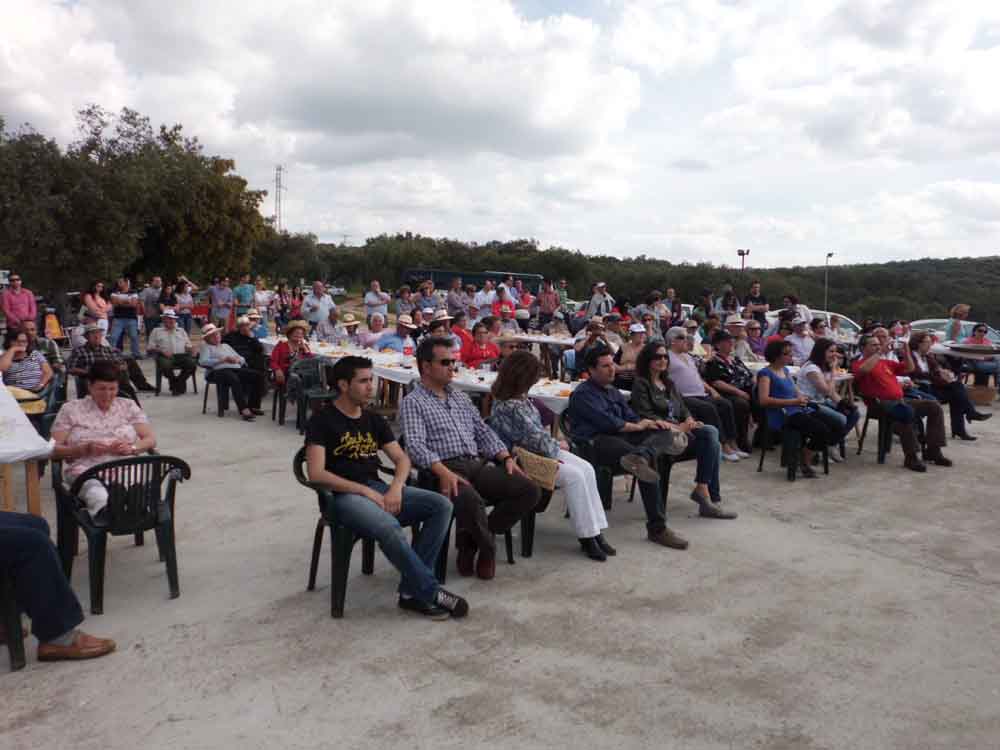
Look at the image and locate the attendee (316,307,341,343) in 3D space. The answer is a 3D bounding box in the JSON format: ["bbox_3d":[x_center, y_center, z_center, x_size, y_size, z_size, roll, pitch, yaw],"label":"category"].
[{"bbox_3d":[-2.865,-0.485,12.620,0.530,1.280,0.720,-2,7,-30],"label":"attendee"}]

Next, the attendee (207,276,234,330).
[{"bbox_3d":[-6.678,-1.459,17.947,0.550,1.730,0.360,-2,7,-27],"label":"attendee"}]

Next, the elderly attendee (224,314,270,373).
[{"bbox_3d":[-3.328,-0.155,9.900,0.800,1.250,0.560,7,9,41],"label":"elderly attendee"}]

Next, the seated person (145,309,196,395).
[{"bbox_3d":[-4.796,-0.311,11.000,0.600,1.250,0.780,-2,7,-25],"label":"seated person"}]

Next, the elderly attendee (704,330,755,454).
[{"bbox_3d":[2.357,0.212,7.616,0.550,1.250,0.800,-3,7,-33],"label":"elderly attendee"}]

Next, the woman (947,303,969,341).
[{"bbox_3d":[6.853,-0.313,11.336,0.380,1.550,0.480,5,8,30],"label":"woman"}]

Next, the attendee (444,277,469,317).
[{"bbox_3d":[-0.836,-1.007,14.792,0.480,1.800,0.380,-4,9,-40],"label":"attendee"}]

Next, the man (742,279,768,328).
[{"bbox_3d":[4.669,-0.832,13.694,0.540,1.770,0.360,0,7,-3],"label":"man"}]

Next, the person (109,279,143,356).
[{"bbox_3d":[-7.980,-1.235,16.050,0.600,1.740,0.420,-3,8,-30],"label":"person"}]

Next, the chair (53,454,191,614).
[{"bbox_3d":[-2.048,0.785,4.076,0.570,0.780,0.580,-4,8,-35],"label":"chair"}]

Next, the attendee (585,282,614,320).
[{"bbox_3d":[2.314,-1.253,17.466,0.560,1.740,0.420,0,6,-9],"label":"attendee"}]

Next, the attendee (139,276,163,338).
[{"bbox_3d":[-7.910,-1.321,17.000,0.500,1.770,0.360,-3,8,-30],"label":"attendee"}]

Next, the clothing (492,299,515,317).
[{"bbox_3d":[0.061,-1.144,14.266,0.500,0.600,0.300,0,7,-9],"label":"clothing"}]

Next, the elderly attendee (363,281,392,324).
[{"bbox_3d":[-2.316,-0.875,14.200,0.520,1.750,0.400,0,7,-12],"label":"elderly attendee"}]

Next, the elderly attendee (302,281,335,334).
[{"bbox_3d":[-3.069,-0.710,12.700,0.580,1.730,0.380,-1,7,-16],"label":"elderly attendee"}]

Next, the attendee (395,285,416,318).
[{"bbox_3d":[-1.939,-1.035,15.578,0.480,1.660,0.360,-2,7,-30],"label":"attendee"}]

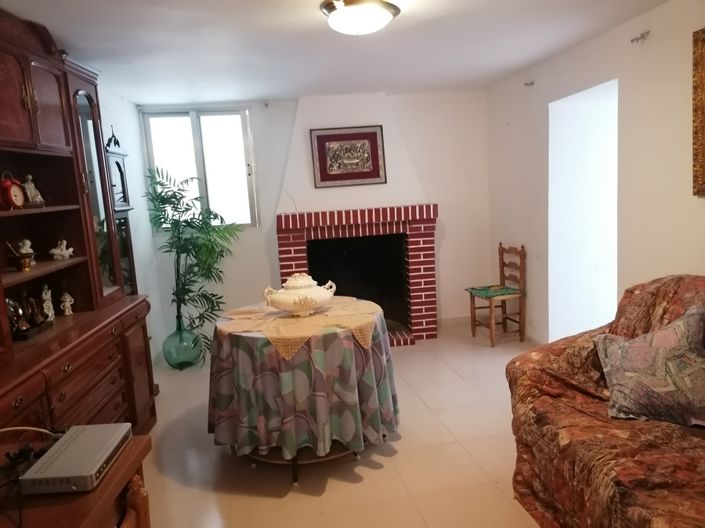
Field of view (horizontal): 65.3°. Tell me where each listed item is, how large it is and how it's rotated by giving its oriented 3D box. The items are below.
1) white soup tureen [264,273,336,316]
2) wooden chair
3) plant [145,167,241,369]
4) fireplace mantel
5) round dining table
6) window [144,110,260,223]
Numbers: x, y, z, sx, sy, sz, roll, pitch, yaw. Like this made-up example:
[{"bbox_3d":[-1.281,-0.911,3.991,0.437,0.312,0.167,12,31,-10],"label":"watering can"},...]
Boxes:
[{"bbox_3d":[-0.291,0.157,2.959,0.375,0.218,0.260,-5,7,-14],"label":"white soup tureen"},{"bbox_3d":[1.270,0.252,4.817,0.410,0.850,0.410,-5,7,-14],"label":"wooden chair"},{"bbox_3d":[-1.303,0.028,4.617,0.760,1.650,0.660,-5,7,-9],"label":"plant"},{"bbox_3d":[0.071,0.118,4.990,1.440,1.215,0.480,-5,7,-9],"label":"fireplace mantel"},{"bbox_3d":[-0.272,0.546,2.961,1.030,0.565,1.030,-5,7,-9],"label":"round dining table"},{"bbox_3d":[-1.352,-0.845,4.887,0.950,1.020,0.090,-5,7,-9],"label":"window"}]

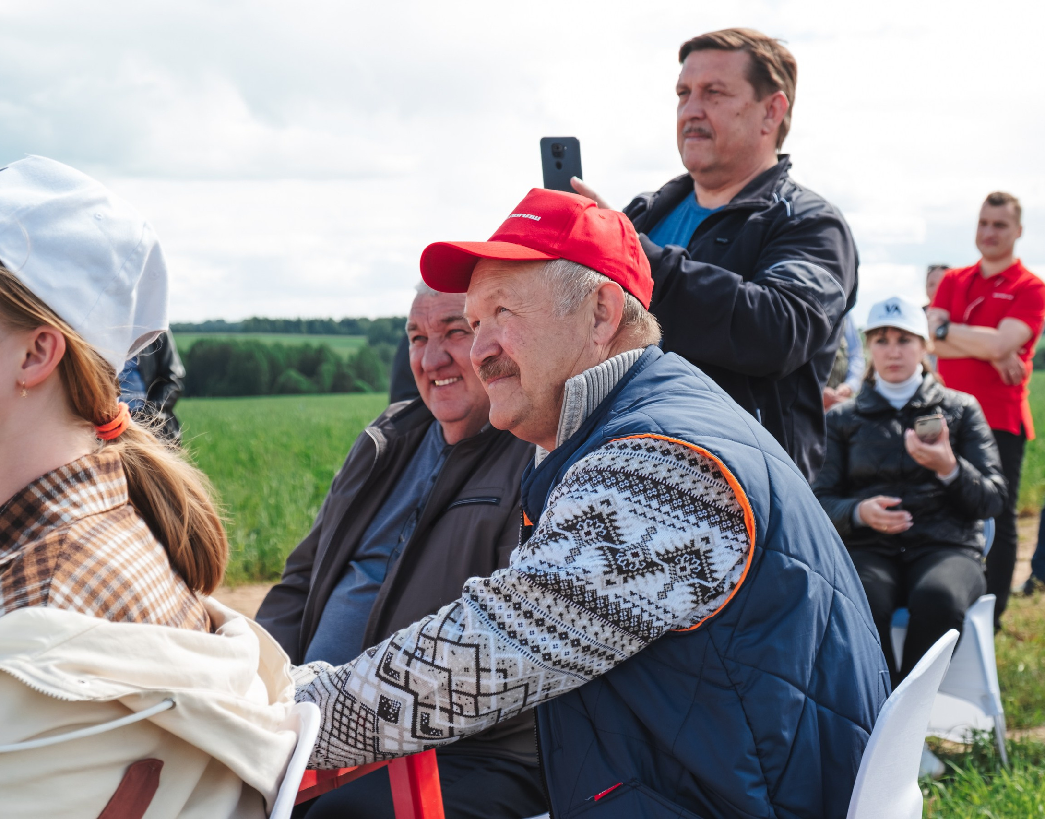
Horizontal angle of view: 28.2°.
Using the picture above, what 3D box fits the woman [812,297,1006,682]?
[{"bbox_3d":[1.110,0.332,5.960,0.570,1.300,0.680,0,2,13],"label":"woman"}]

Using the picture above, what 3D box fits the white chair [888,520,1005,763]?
[{"bbox_3d":[1.150,0.554,6.050,0.520,0.850,0.560,1,2,16],"label":"white chair"}]

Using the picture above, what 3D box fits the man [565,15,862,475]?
[{"bbox_3d":[0.310,0.185,3.640,0.580,1.740,0.580,-2,2,-43],"label":"man"}]

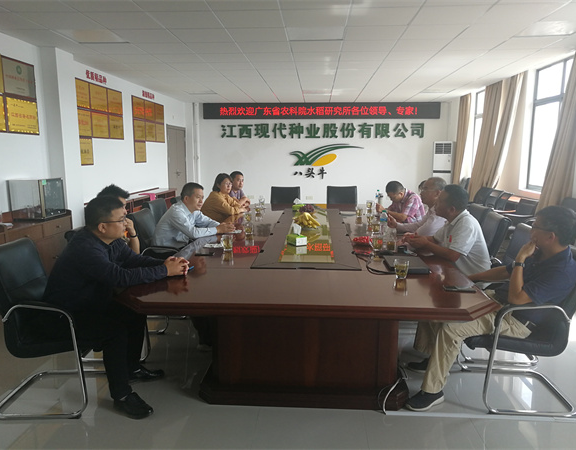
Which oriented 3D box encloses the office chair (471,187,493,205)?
[{"bbox_3d":[3.209,-0.214,8.318,0.600,0.910,0.580,1,9,4],"label":"office chair"}]

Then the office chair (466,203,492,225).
[{"bbox_3d":[1.593,0.302,4.683,0.620,0.970,0.580,1,9,4],"label":"office chair"}]

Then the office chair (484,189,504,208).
[{"bbox_3d":[3.175,-0.137,7.805,0.600,0.910,0.580,1,9,4],"label":"office chair"}]

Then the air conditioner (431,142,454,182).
[{"bbox_3d":[3.667,-1.061,11.048,0.470,1.770,0.320,5,10,30],"label":"air conditioner"}]

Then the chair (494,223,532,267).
[{"bbox_3d":[1.518,0.486,3.520,0.640,0.950,0.550,1,9,4],"label":"chair"}]

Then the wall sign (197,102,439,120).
[{"bbox_3d":[0.784,-2.748,11.330,5.720,0.375,0.080,1,9,4],"label":"wall sign"}]

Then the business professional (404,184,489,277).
[{"bbox_3d":[1.274,0.278,3.930,0.840,1.240,0.560,1,9,4],"label":"business professional"}]

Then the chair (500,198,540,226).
[{"bbox_3d":[3.100,0.032,6.690,0.600,0.910,0.580,1,9,4],"label":"chair"}]

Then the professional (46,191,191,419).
[{"bbox_3d":[-0.994,0.461,2.768,0.840,1.200,0.540,1,9,4],"label":"professional"}]

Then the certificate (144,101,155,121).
[{"bbox_3d":[-2.703,-2.234,9.245,0.020,0.400,0.580,1,9,4],"label":"certificate"}]

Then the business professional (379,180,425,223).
[{"bbox_3d":[1.318,0.090,5.348,0.700,1.190,0.500,1,9,4],"label":"business professional"}]

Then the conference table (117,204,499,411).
[{"bbox_3d":[0.217,0.423,4.580,1.930,0.755,4.570,1,9,4],"label":"conference table"}]

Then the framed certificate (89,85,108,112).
[{"bbox_3d":[-2.843,-1.912,7.093,0.020,0.400,0.580,1,9,4],"label":"framed certificate"}]

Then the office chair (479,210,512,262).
[{"bbox_3d":[1.597,0.376,4.258,0.640,0.950,0.550,1,9,4],"label":"office chair"}]

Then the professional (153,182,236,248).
[{"bbox_3d":[-0.857,0.231,4.244,0.800,1.220,0.520,1,9,4],"label":"professional"}]

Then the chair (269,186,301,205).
[{"bbox_3d":[-0.051,-0.105,7.424,0.550,0.950,0.640,1,9,4],"label":"chair"}]

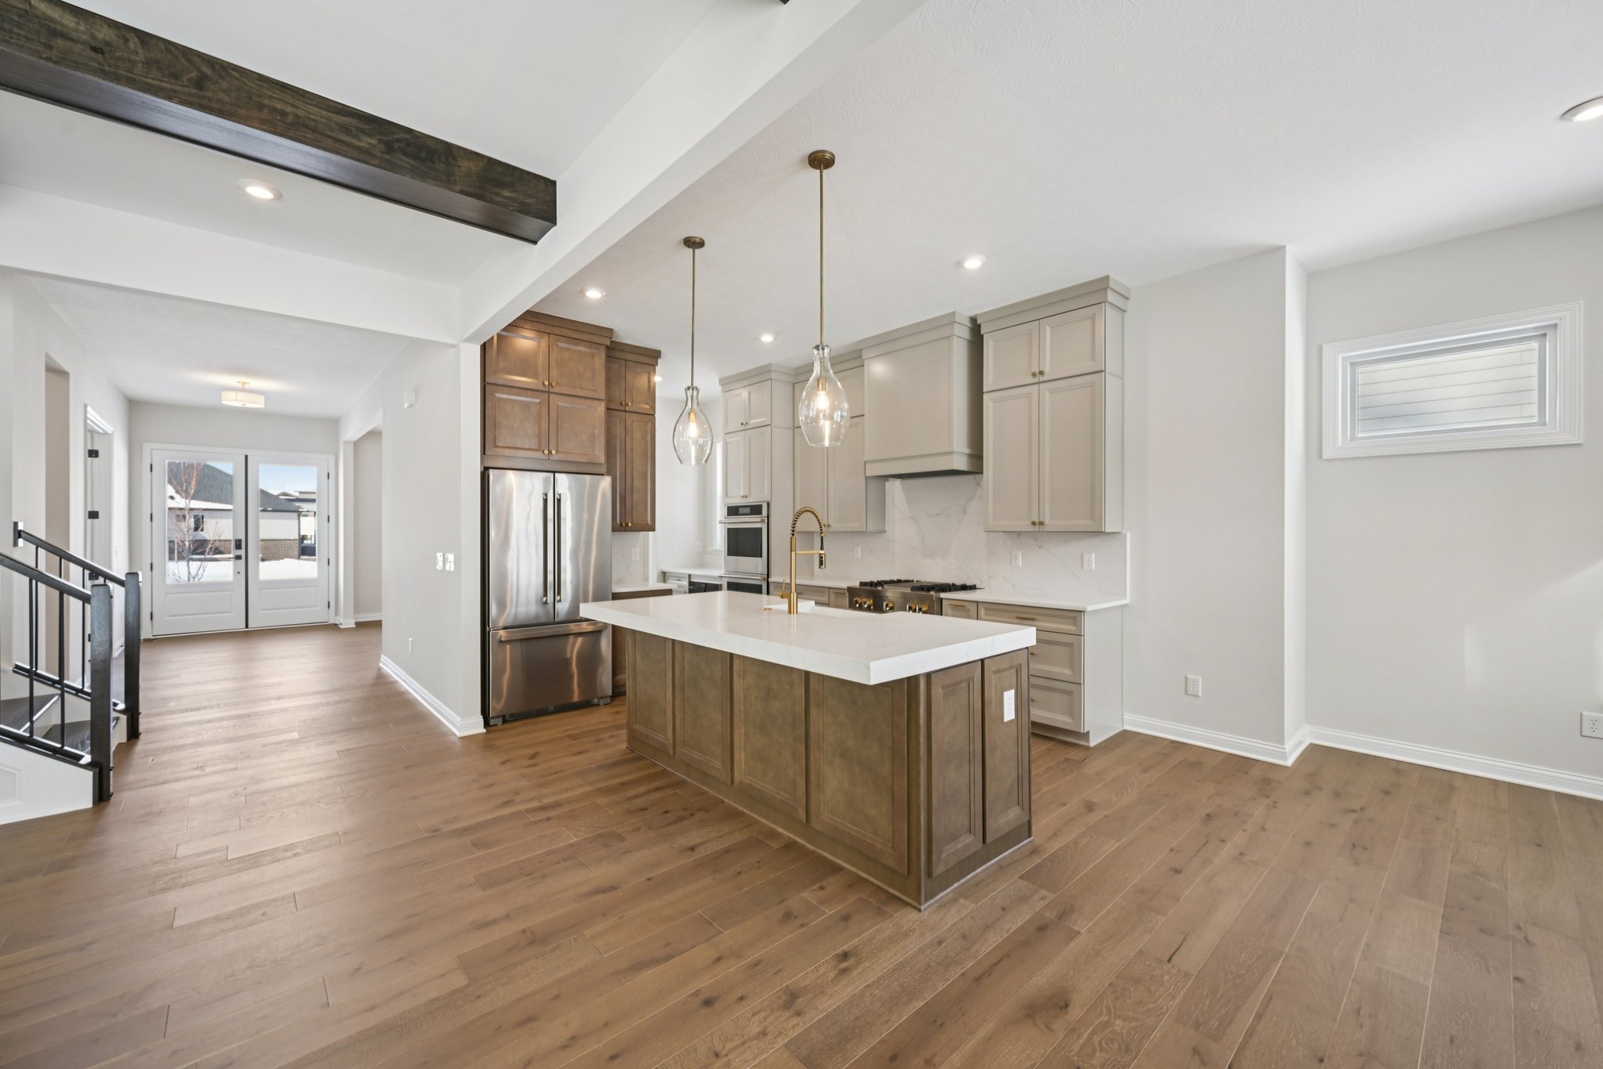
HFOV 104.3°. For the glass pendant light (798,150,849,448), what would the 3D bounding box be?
[{"bbox_3d":[0.097,-1.050,2.811,0.222,1.296,0.222,0,0,0],"label":"glass pendant light"}]

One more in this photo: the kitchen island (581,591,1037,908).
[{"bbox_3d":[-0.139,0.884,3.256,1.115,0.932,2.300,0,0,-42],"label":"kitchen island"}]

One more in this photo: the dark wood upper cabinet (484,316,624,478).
[{"bbox_3d":[-2.132,-1.073,5.003,1.015,1.215,0.645,0,0,-42],"label":"dark wood upper cabinet"}]

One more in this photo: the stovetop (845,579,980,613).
[{"bbox_3d":[0.943,0.530,5.142,0.710,0.205,0.930,0,0,-42],"label":"stovetop"}]

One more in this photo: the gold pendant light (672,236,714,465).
[{"bbox_3d":[-0.617,-1.036,3.539,0.230,1.288,0.230,0,0,0],"label":"gold pendant light"}]

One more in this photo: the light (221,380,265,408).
[{"bbox_3d":[-6.228,-1.570,6.964,0.356,0.256,0.356,0,0,-42],"label":"light"}]

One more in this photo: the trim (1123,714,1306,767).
[{"bbox_3d":[2.752,1.291,4.161,0.625,0.108,0.923,0,0,-42],"label":"trim"}]

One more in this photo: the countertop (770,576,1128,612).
[{"bbox_3d":[0.973,0.464,5.186,0.660,0.031,3.050,0,0,-42],"label":"countertop"}]

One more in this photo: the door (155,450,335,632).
[{"bbox_3d":[-7.841,0.110,8.819,1.875,2.450,0.060,0,0,-42],"label":"door"}]

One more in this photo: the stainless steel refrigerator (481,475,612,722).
[{"bbox_3d":[-2.078,0.445,4.954,0.912,1.800,0.740,0,0,-42],"label":"stainless steel refrigerator"}]

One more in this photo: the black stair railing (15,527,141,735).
[{"bbox_3d":[-4.614,0.637,3.985,0.535,1.427,0.075,0,0,-42],"label":"black stair railing"}]

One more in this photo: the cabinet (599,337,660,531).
[{"bbox_3d":[-1.643,-0.854,5.639,0.625,1.653,0.365,0,0,-42],"label":"cabinet"}]

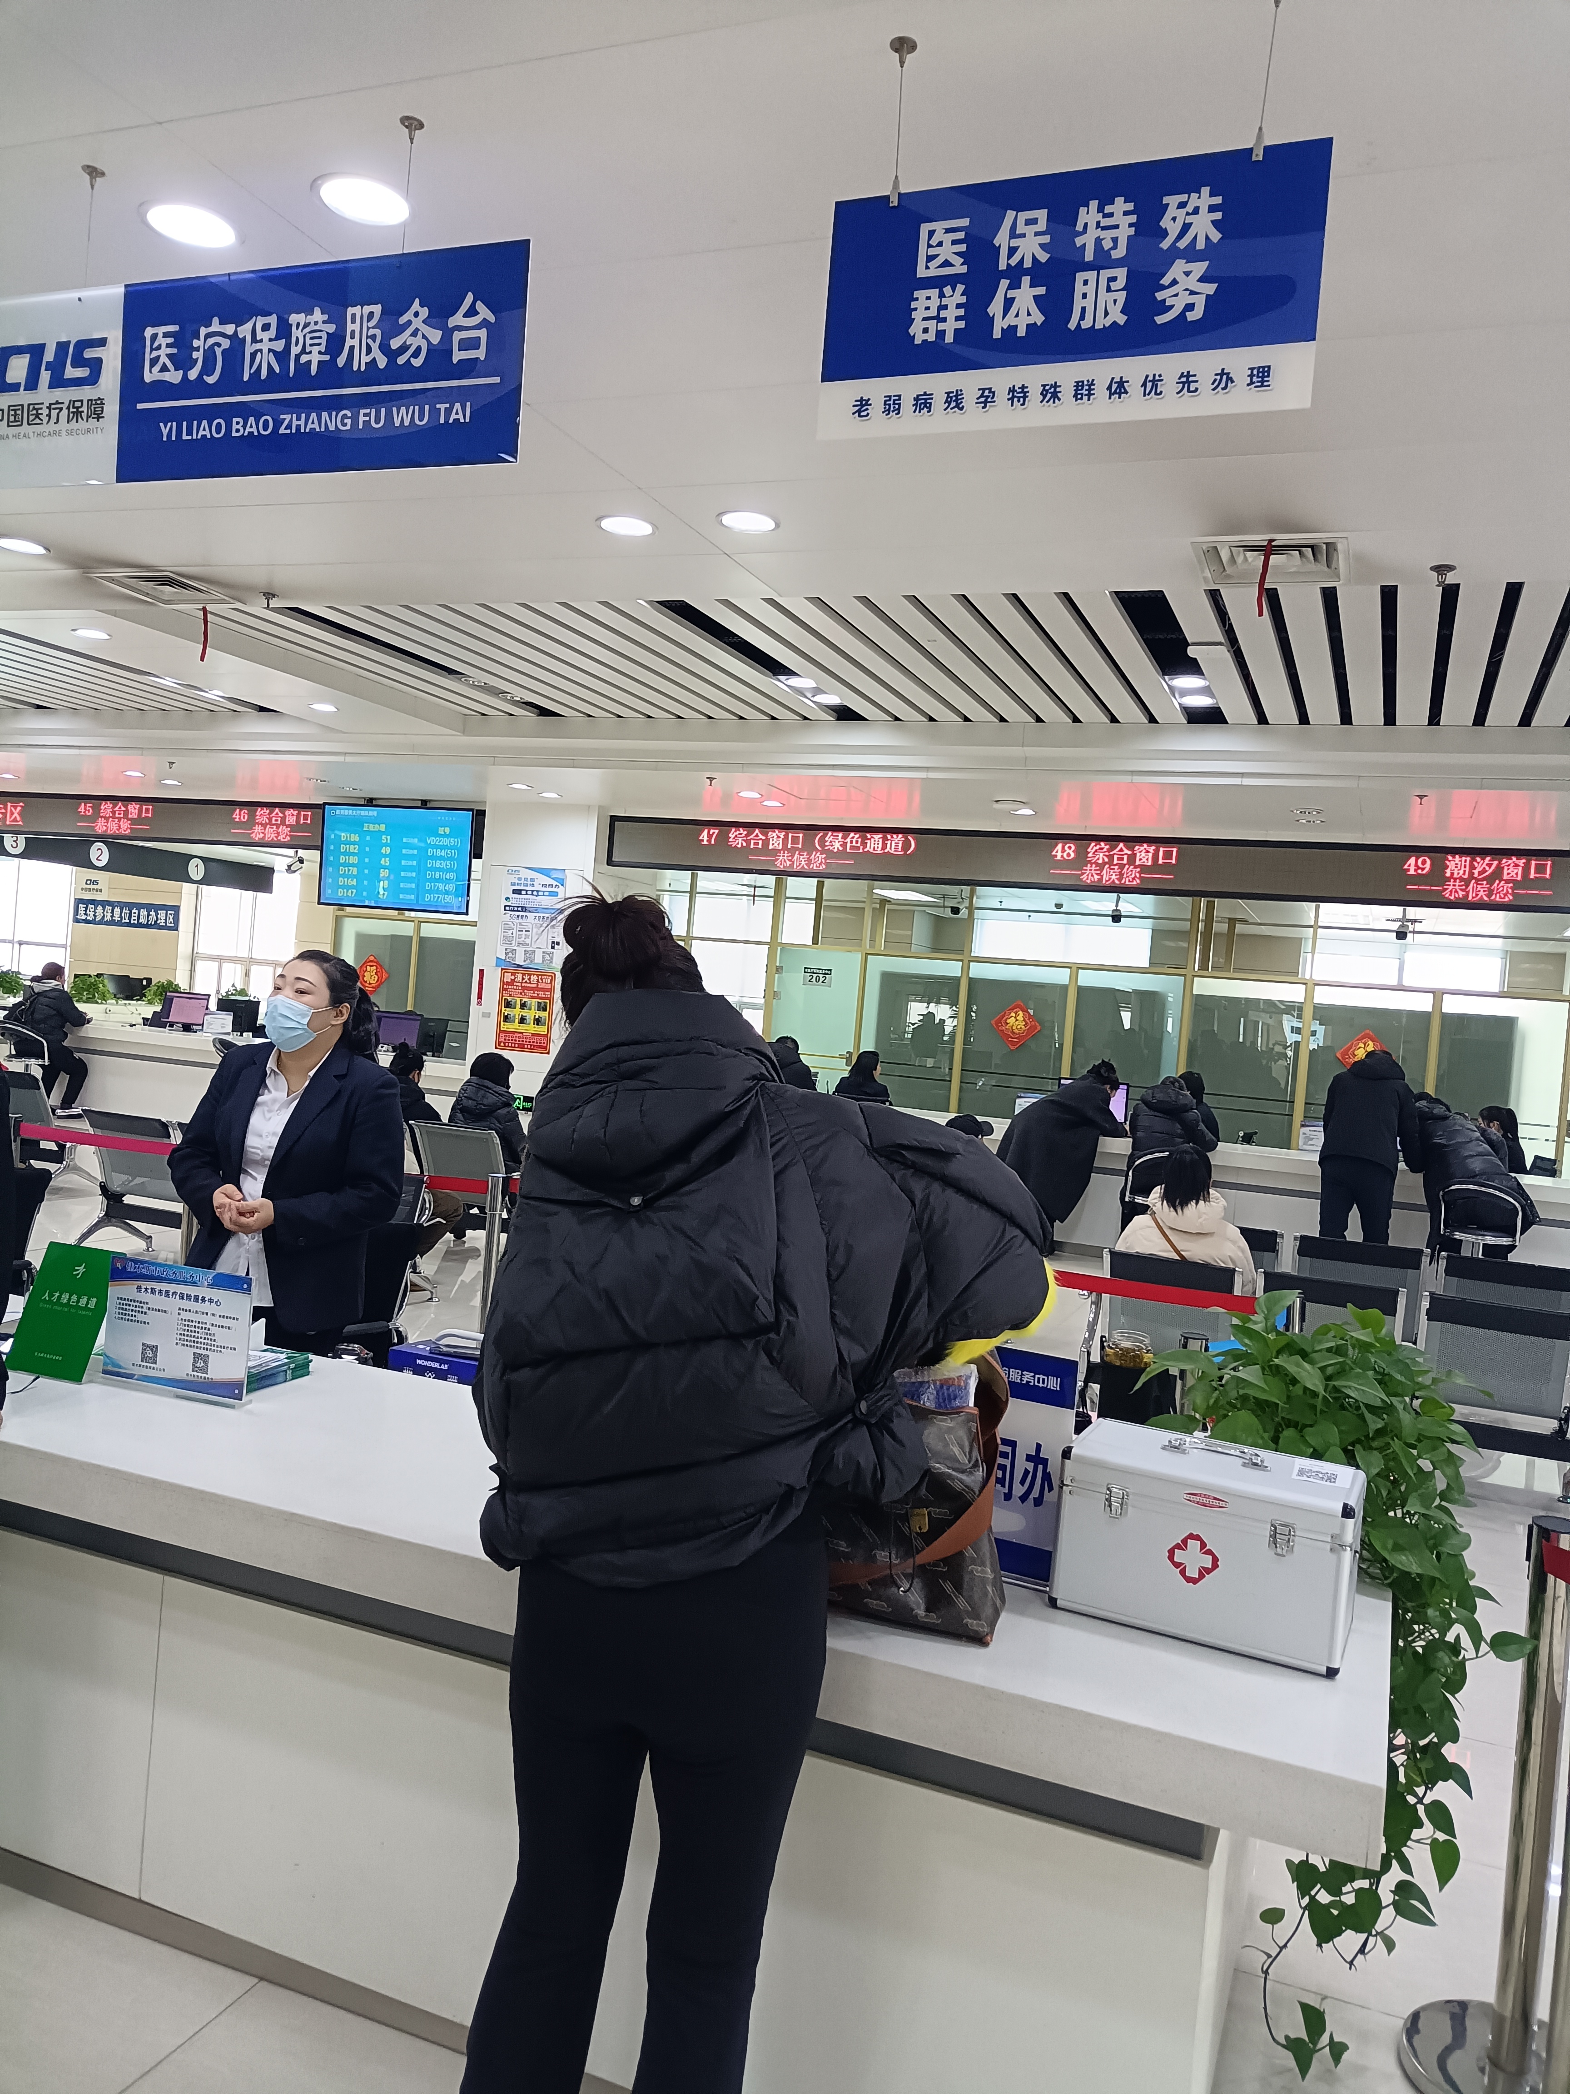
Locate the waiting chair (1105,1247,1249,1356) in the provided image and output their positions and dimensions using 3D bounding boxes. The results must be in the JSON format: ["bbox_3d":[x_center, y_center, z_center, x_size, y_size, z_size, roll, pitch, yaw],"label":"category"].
[{"bbox_3d":[1.442,1.117,5.812,0.500,0.750,0.640,6,1,21],"label":"waiting chair"}]

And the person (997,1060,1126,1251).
[{"bbox_3d":[1.940,0.787,10.967,0.800,1.430,0.550,4,1,-19],"label":"person"}]

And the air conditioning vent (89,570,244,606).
[{"bbox_3d":[-2.605,-1.928,6.617,0.471,0.050,0.471,5,1,22],"label":"air conditioning vent"}]

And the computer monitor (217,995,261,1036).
[{"bbox_3d":[-4.886,-0.254,14.063,0.490,0.325,0.190,5,1,22],"label":"computer monitor"}]

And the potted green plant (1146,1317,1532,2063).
[{"bbox_3d":[0.741,0.878,2.194,0.510,1.050,0.410,5,1,22],"label":"potted green plant"}]

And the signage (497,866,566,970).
[{"bbox_3d":[-1.886,-0.948,11.697,0.530,0.745,0.015,6,1,21],"label":"signage"}]

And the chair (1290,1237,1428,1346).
[{"bbox_3d":[2.530,1.244,6.947,0.540,0.800,0.630,5,1,23],"label":"chair"}]

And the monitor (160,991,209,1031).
[{"bbox_3d":[-5.447,-0.310,14.287,0.500,0.351,0.190,5,1,22],"label":"monitor"}]

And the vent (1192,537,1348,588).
[{"bbox_3d":[1.404,-1.381,4.507,0.420,0.040,0.440,6,1,21],"label":"vent"}]

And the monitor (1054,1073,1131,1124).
[{"bbox_3d":[2.239,0.443,11.465,0.510,0.380,0.160,5,1,21],"label":"monitor"}]

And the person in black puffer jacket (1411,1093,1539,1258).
[{"bbox_3d":[4.239,1.035,9.739,0.600,1.360,0.850,5,1,4],"label":"person in black puffer jacket"}]

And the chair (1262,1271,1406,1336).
[{"bbox_3d":[2.037,1.233,5.872,0.520,0.795,0.630,5,1,23],"label":"chair"}]

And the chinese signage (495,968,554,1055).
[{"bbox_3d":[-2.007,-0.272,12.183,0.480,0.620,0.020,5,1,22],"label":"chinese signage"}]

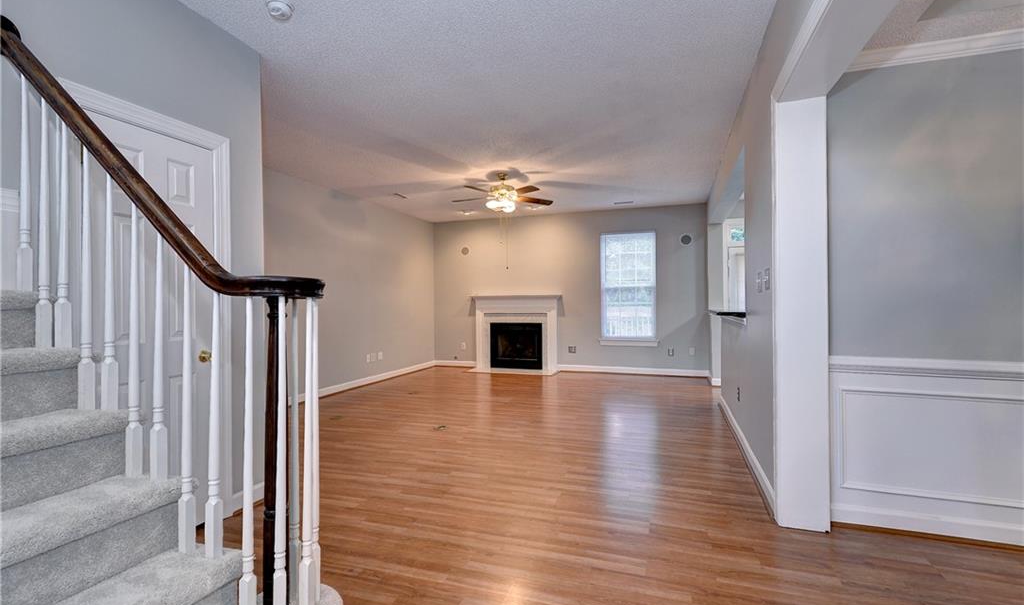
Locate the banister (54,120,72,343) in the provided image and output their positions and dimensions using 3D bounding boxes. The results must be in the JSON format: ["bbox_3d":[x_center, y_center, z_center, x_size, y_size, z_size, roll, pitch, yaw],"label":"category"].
[{"bbox_3d":[-1.639,-0.245,1.669,0.034,0.827,0.034,0,0,19],"label":"banister"}]

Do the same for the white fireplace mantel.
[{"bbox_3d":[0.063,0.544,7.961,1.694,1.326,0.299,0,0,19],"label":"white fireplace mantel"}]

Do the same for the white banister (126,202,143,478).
[{"bbox_3d":[-1.284,0.128,1.546,0.034,0.925,0.034,0,0,19],"label":"white banister"}]

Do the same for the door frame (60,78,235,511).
[{"bbox_3d":[-1.777,0.148,2.256,0.120,2.158,0.772,0,0,19],"label":"door frame"}]

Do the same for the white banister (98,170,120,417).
[{"bbox_3d":[-1.405,-0.036,1.588,0.034,0.821,0.034,0,0,19],"label":"white banister"}]

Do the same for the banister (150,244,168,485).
[{"bbox_3d":[-1.164,0.178,1.505,0.034,0.813,0.034,0,0,19],"label":"banister"}]

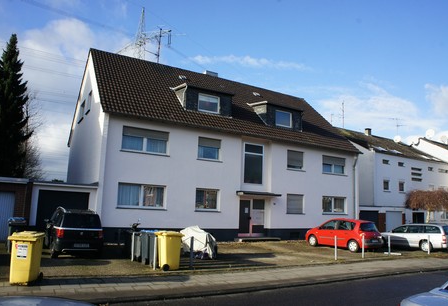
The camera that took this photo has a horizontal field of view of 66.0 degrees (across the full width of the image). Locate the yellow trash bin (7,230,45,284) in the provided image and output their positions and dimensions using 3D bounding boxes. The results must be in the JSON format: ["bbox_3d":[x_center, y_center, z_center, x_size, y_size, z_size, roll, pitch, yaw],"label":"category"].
[{"bbox_3d":[-4.700,2.517,8.259,0.580,1.080,0.730,3,-9,-4],"label":"yellow trash bin"}]

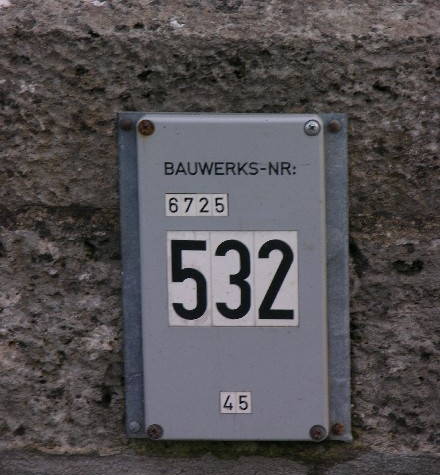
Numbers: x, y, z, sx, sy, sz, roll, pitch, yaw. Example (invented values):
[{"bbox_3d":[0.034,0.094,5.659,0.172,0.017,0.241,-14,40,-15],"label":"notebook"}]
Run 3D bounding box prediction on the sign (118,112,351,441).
[{"bbox_3d":[0.010,0.024,2.870,0.138,0.204,0.013,0,15,5],"label":"sign"}]

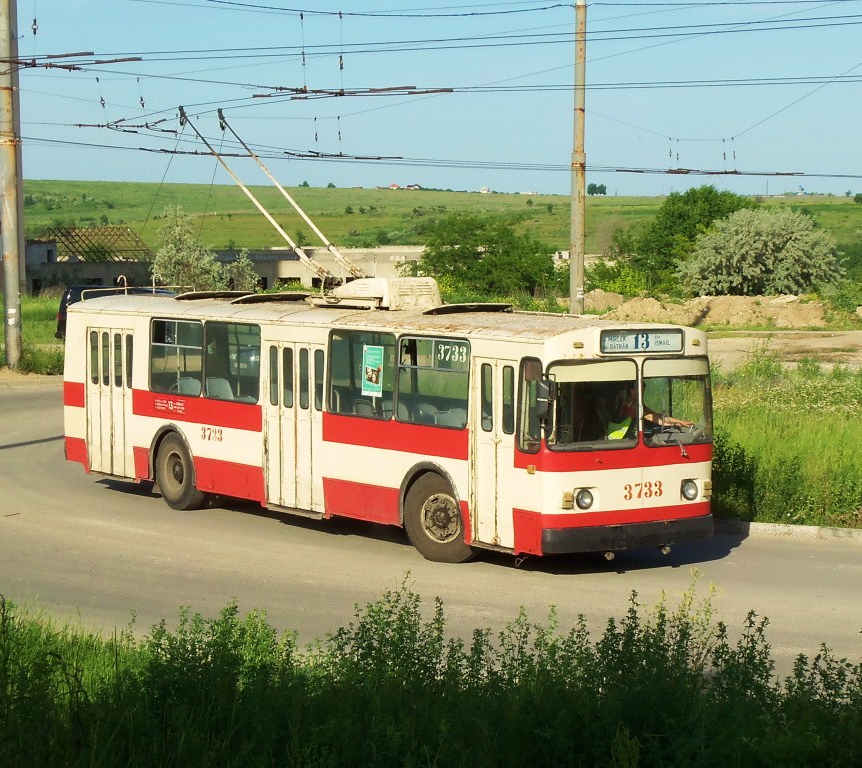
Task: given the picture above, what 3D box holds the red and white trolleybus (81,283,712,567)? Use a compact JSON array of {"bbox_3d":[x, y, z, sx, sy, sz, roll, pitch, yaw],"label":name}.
[{"bbox_3d":[-1.200,0.200,24.850,2.500,3.330,11.600,-3,6,-39],"label":"red and white trolleybus"}]

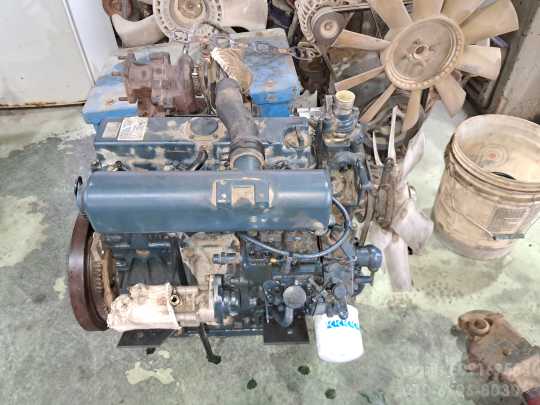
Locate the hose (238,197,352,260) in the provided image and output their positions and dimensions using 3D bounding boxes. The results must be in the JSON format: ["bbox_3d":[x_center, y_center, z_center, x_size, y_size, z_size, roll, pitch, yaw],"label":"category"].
[{"bbox_3d":[0.043,0.044,0.680,0.190,0.120,0.060,0,44,0],"label":"hose"}]

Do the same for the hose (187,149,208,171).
[{"bbox_3d":[-0.120,-0.070,0.700,0.037,0.045,0.035,0,44,0],"label":"hose"}]

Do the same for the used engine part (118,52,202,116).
[{"bbox_3d":[-0.211,-0.223,0.810,0.165,0.120,0.110,0,44,0],"label":"used engine part"}]

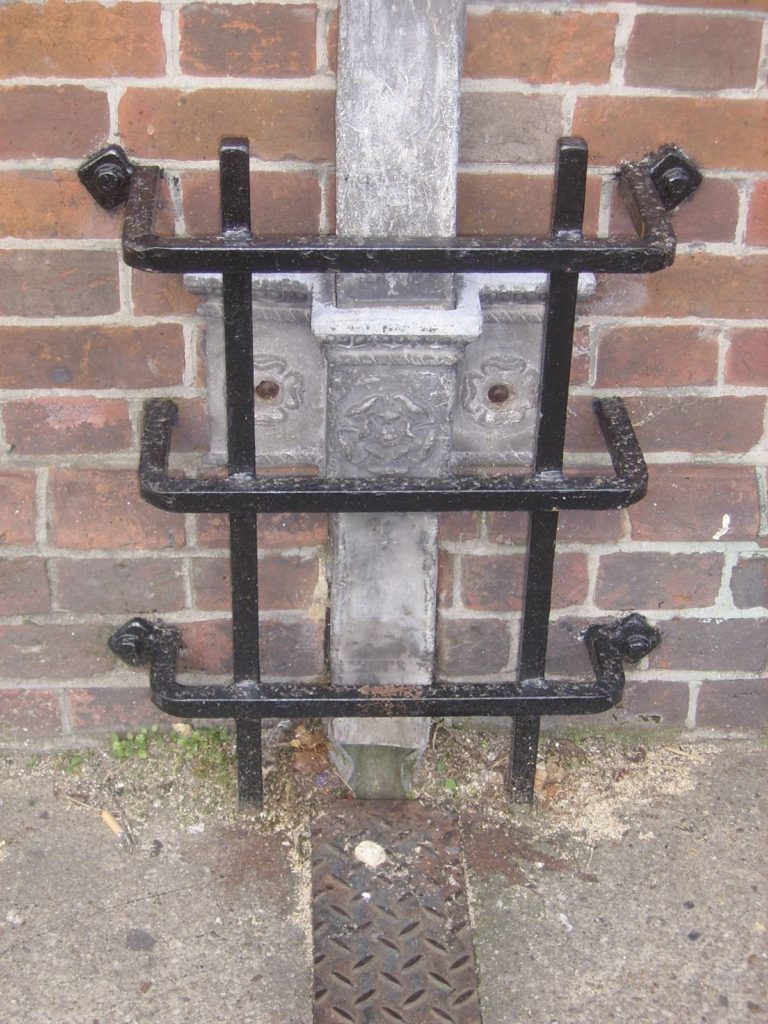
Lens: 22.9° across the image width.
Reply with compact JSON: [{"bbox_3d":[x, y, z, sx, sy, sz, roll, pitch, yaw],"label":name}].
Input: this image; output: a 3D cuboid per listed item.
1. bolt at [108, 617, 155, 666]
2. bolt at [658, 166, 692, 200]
[{"bbox_3d":[-0.225,0.119,1.685,0.040,0.040,0.028,0,30,-4],"label":"bolt"},{"bbox_3d":[0.243,-0.271,1.564,0.026,0.025,0.023,0,30,-4],"label":"bolt"}]

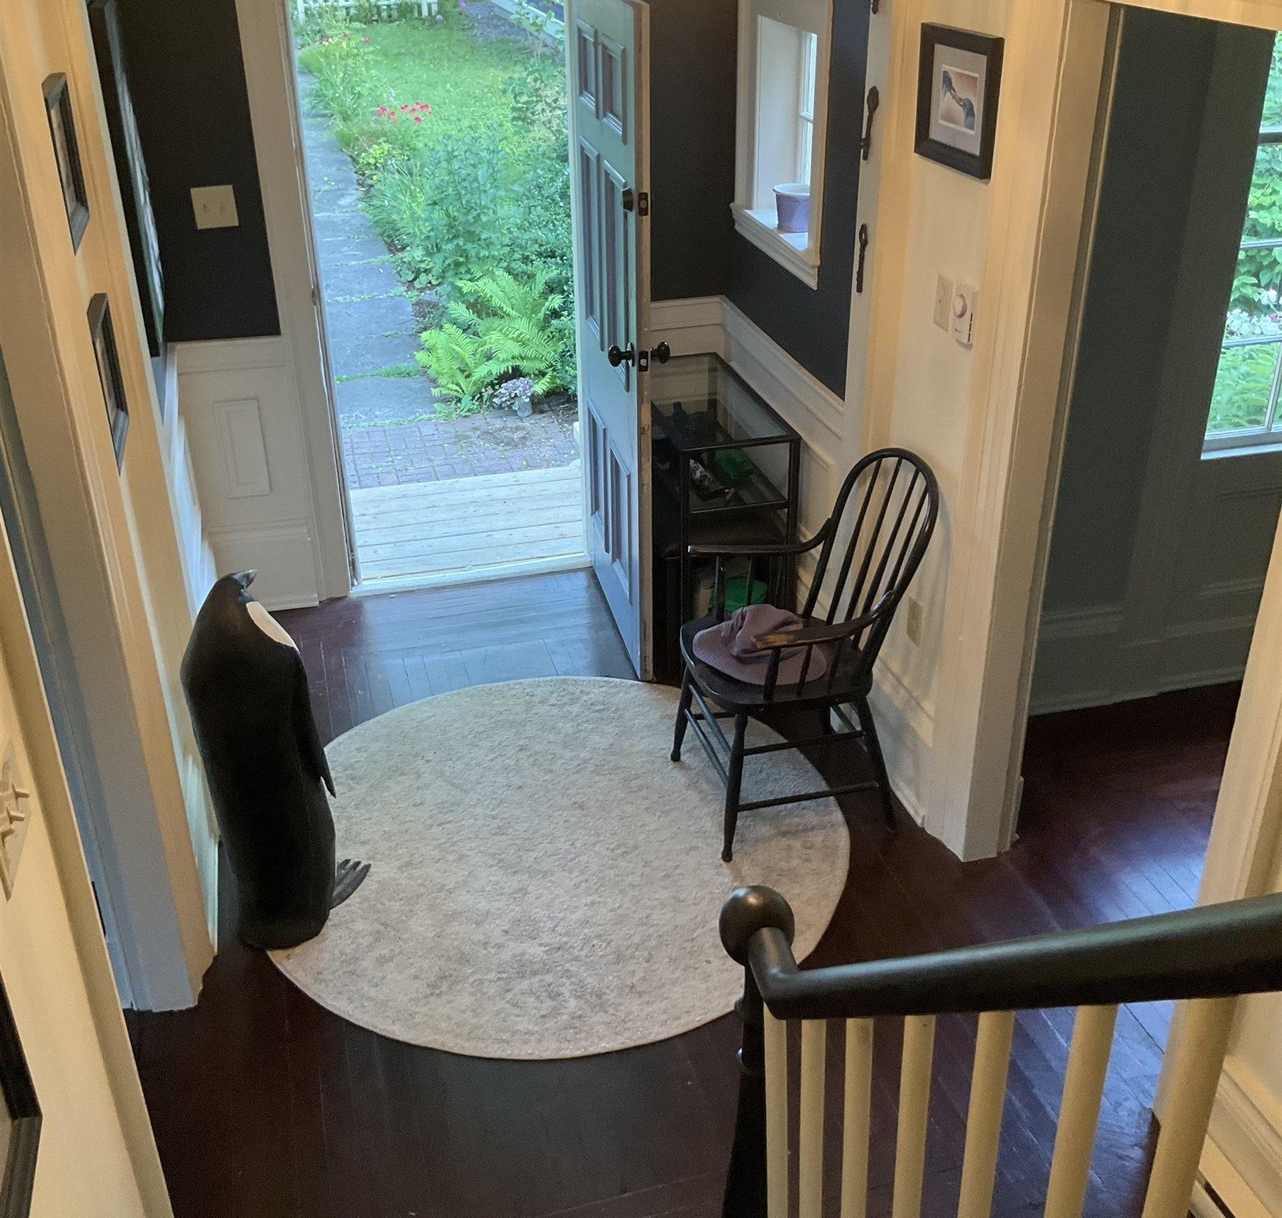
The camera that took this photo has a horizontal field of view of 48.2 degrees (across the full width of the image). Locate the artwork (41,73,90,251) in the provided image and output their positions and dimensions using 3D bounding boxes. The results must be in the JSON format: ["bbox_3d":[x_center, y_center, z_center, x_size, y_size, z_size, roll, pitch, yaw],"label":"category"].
[{"bbox_3d":[-1.037,-0.800,2.576,0.027,0.260,0.360,-8,29,-13],"label":"artwork"}]

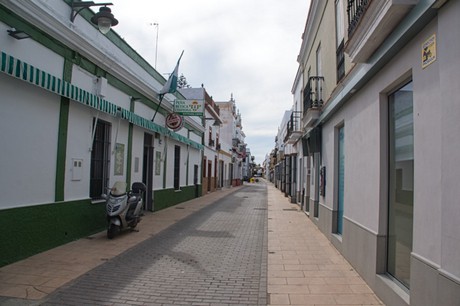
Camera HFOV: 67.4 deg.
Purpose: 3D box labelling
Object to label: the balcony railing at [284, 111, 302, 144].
[{"bbox_3d":[3.526,-1.353,19.431,0.455,0.970,5.600,1,-3,6],"label":"balcony railing"}]

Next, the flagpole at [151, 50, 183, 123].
[{"bbox_3d":[-2.232,-2.476,13.010,0.400,2.965,0.200,24,-1,6],"label":"flagpole"}]

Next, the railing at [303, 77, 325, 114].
[{"bbox_3d":[2.703,-1.769,11.197,0.410,0.940,1.700,1,-3,6],"label":"railing"}]

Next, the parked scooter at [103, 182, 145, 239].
[{"bbox_3d":[-2.699,1.394,8.987,0.740,1.380,2.100,1,-3,6],"label":"parked scooter"}]

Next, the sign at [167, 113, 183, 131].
[{"bbox_3d":[-2.309,-1.317,14.500,0.700,0.700,0.280,1,-3,6],"label":"sign"}]

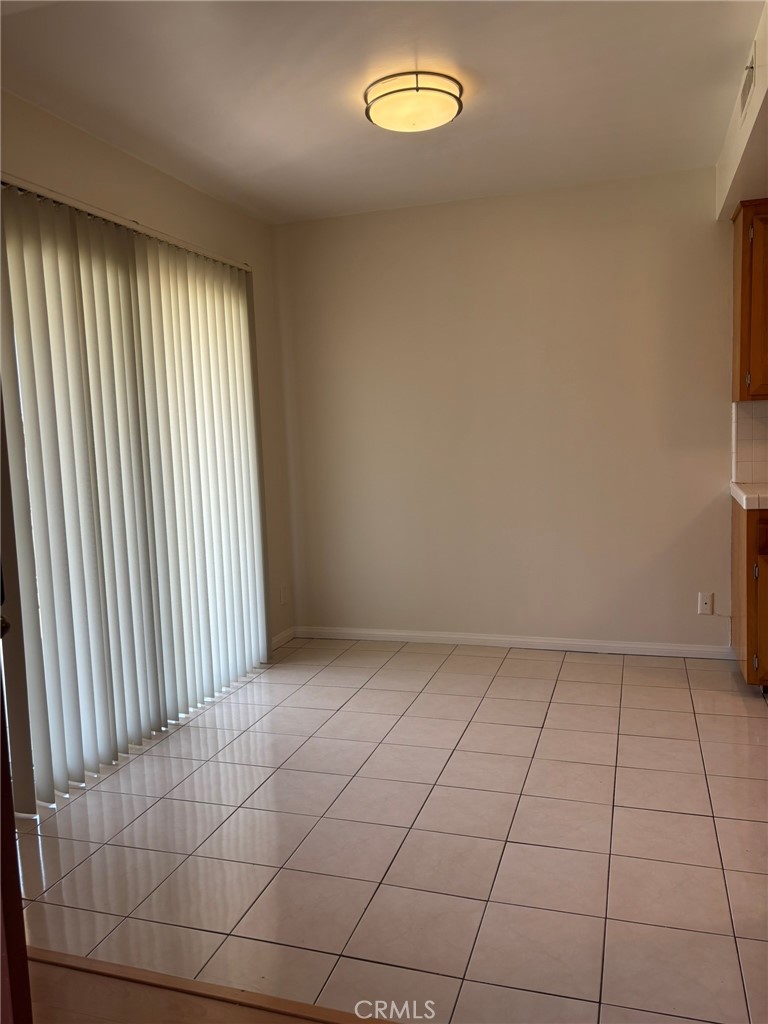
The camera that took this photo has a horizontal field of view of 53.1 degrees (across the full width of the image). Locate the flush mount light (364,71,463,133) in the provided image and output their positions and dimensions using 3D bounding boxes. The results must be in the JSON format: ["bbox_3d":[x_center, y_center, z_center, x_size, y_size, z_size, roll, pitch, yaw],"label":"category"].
[{"bbox_3d":[0.108,-1.453,2.764,0.356,0.109,0.356,-2,6,0],"label":"flush mount light"}]

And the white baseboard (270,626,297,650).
[{"bbox_3d":[-0.604,0.758,4.613,0.015,0.074,0.300,0,7,18],"label":"white baseboard"}]

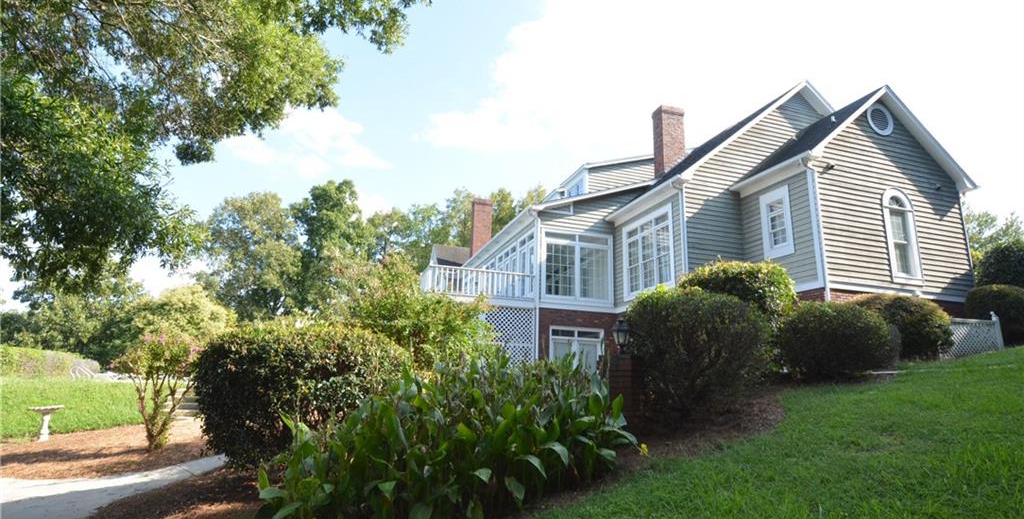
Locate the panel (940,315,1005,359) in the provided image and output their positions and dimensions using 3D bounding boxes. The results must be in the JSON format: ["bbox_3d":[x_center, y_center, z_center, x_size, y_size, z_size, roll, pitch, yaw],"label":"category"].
[{"bbox_3d":[9.448,1.587,10.554,1.945,0.970,0.090,6,-14,-17],"label":"panel"}]

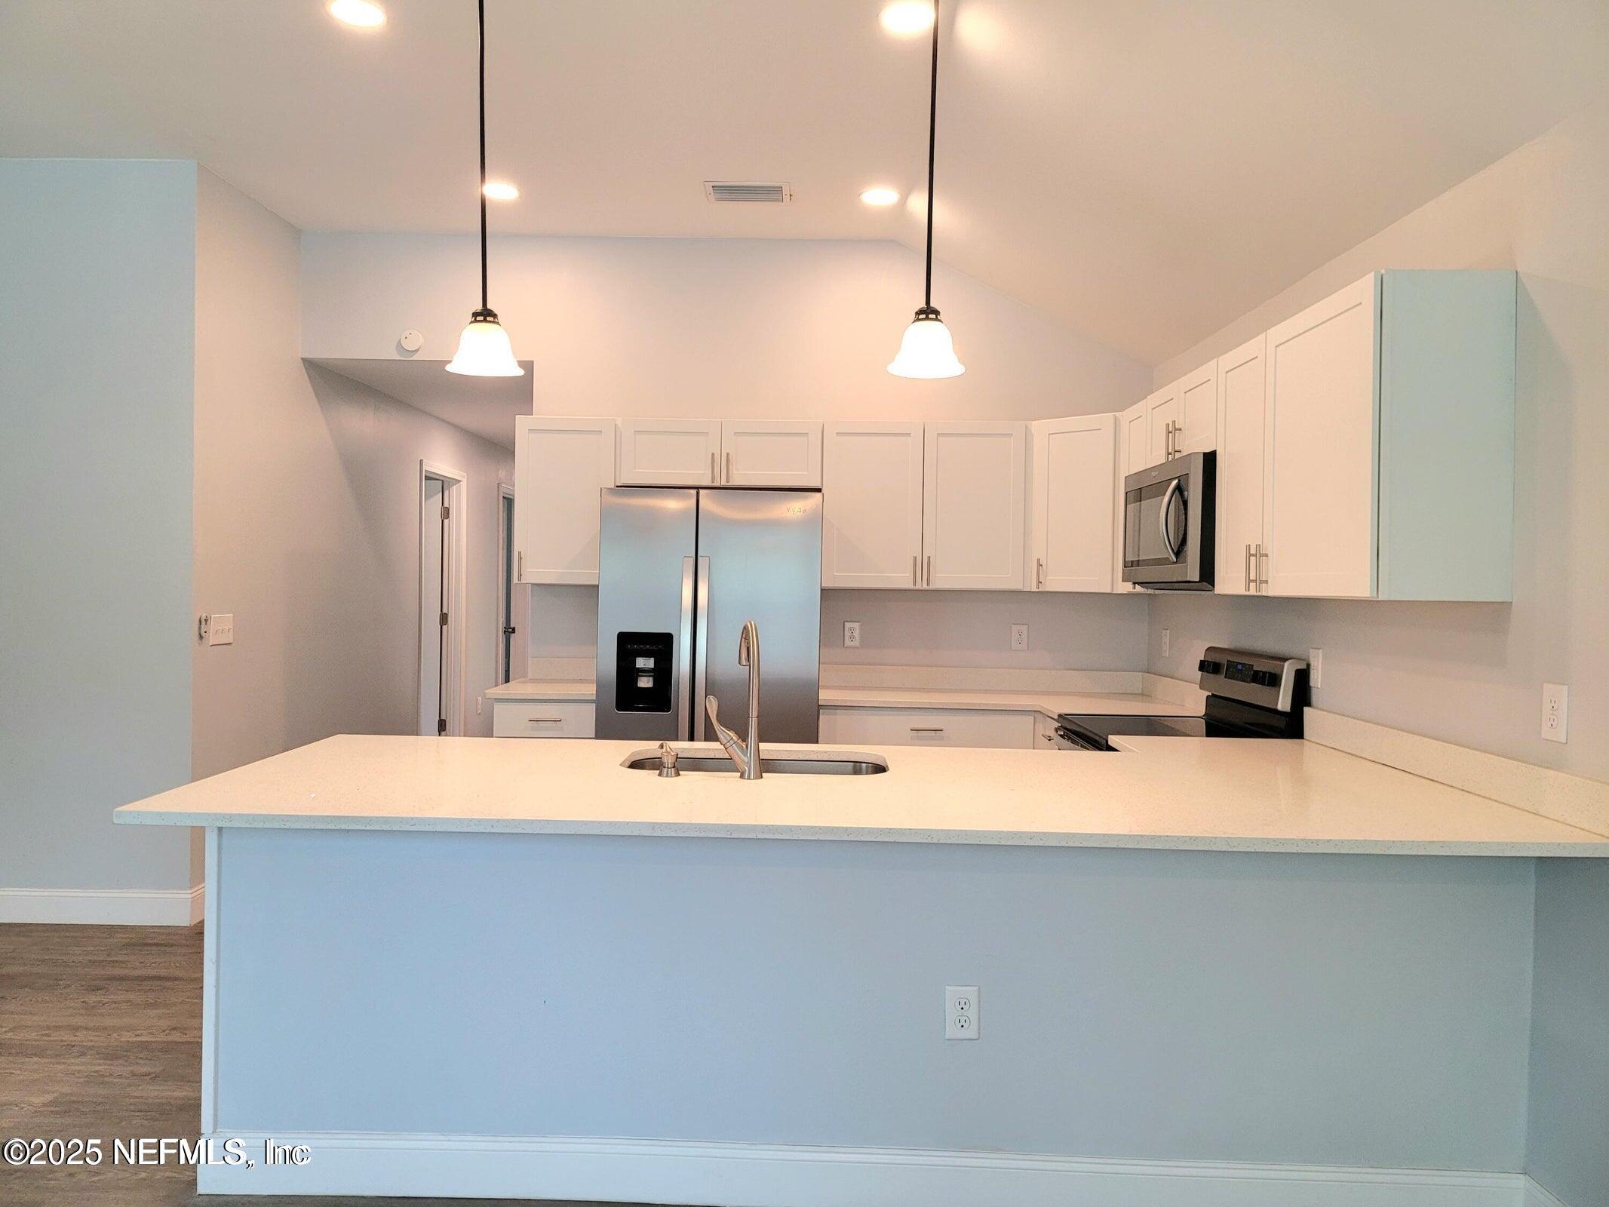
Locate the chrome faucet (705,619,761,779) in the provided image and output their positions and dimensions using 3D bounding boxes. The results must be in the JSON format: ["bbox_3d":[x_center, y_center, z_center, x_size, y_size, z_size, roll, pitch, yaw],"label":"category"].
[{"bbox_3d":[-0.185,0.236,3.041,0.140,0.385,0.240,1,1,-11],"label":"chrome faucet"}]

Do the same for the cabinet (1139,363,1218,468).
[{"bbox_3d":[1.463,-0.619,4.198,0.320,0.300,0.788,1,1,1],"label":"cabinet"}]

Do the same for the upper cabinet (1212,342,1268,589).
[{"bbox_3d":[1.452,-0.390,3.595,0.320,0.746,0.402,1,1,1],"label":"upper cabinet"}]

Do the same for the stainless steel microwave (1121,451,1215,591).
[{"bbox_3d":[1.434,-0.266,4.279,0.400,0.430,0.760,1,1,0],"label":"stainless steel microwave"}]

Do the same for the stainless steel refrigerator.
[{"bbox_3d":[-0.394,0.412,5.312,0.913,1.765,0.820,1,1,0],"label":"stainless steel refrigerator"}]

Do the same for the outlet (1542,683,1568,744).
[{"bbox_3d":[1.584,0.231,2.547,0.010,0.116,0.075,1,1,1],"label":"outlet"}]

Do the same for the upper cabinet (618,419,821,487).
[{"bbox_3d":[-0.377,-0.676,5.578,0.918,0.306,0.319,1,1,0],"label":"upper cabinet"}]

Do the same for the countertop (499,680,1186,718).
[{"bbox_3d":[0.142,0.421,5.218,2.974,0.033,1.065,1,1,0],"label":"countertop"}]

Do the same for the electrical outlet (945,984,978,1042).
[{"bbox_3d":[0.344,0.892,2.633,0.073,0.116,0.010,1,1,1],"label":"electrical outlet"}]

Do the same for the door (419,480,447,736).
[{"bbox_3d":[-2.889,0.175,8.319,0.760,2.060,0.040,1,1,0],"label":"door"}]

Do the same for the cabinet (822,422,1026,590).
[{"bbox_3d":[0.531,-0.432,5.520,0.900,0.749,0.320,1,1,1],"label":"cabinet"}]

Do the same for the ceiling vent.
[{"bbox_3d":[-0.232,-1.698,5.028,0.350,0.020,0.264,1,1,1],"label":"ceiling vent"}]

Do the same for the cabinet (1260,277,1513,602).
[{"bbox_3d":[1.477,-0.390,3.131,0.321,0.757,0.693,1,1,0],"label":"cabinet"}]

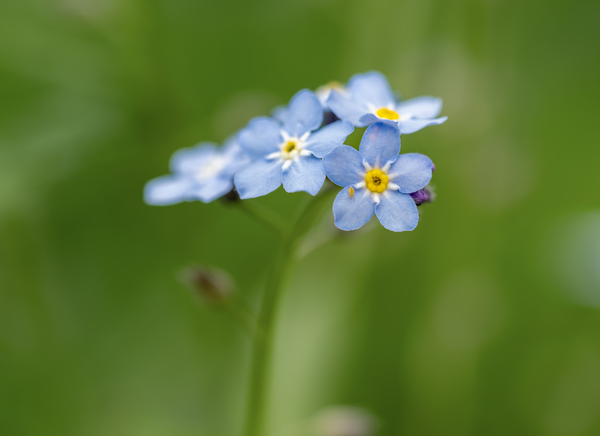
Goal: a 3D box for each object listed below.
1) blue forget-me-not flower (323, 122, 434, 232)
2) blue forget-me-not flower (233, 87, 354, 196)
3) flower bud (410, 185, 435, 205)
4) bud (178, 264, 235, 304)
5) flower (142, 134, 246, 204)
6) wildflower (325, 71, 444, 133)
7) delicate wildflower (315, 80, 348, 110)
[{"bbox_3d":[0.006,-0.003,0.158,0.009,0.008,0.003,-1,-6,-5],"label":"blue forget-me-not flower"},{"bbox_3d":[-0.001,-0.006,0.160,0.009,0.009,0.003,5,-24,29],"label":"blue forget-me-not flower"},{"bbox_3d":[0.009,-0.002,0.161,0.002,0.002,0.002,4,8,24],"label":"flower bud"},{"bbox_3d":[-0.008,0.005,0.167,0.004,0.003,0.003,37,0,0],"label":"bud"},{"bbox_3d":[-0.008,-0.004,0.164,0.009,0.003,0.009,9,58,43],"label":"flower"},{"bbox_3d":[0.007,-0.009,0.161,0.009,0.003,0.009,-3,35,-18],"label":"wildflower"},{"bbox_3d":[0.003,-0.010,0.166,0.004,0.003,0.003,2,42,11],"label":"delicate wildflower"}]

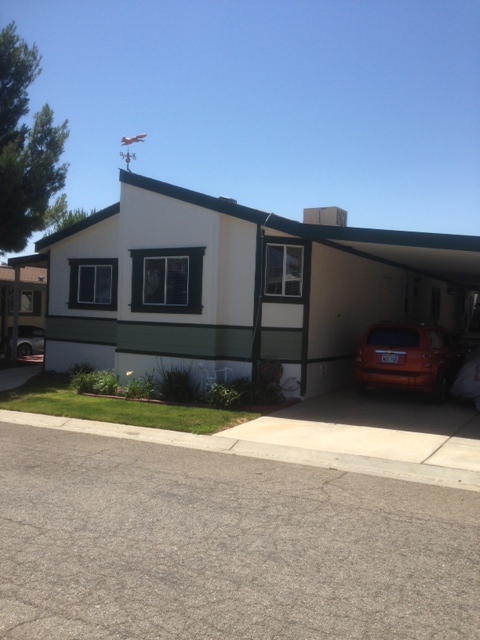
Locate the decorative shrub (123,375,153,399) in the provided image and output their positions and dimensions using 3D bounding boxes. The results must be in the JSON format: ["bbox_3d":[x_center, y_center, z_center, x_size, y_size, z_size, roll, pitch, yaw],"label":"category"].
[{"bbox_3d":[-2.000,1.296,11.949,0.580,0.430,0.500,2,0,31],"label":"decorative shrub"}]

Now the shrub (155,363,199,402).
[{"bbox_3d":[-1.166,1.184,11.598,0.760,0.680,0.700,2,0,0],"label":"shrub"}]

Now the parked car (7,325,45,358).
[{"bbox_3d":[-8.960,0.923,26.741,1.800,1.450,4.500,2,0,31],"label":"parked car"}]

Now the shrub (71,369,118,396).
[{"bbox_3d":[-2.972,1.242,12.499,0.950,0.480,0.700,2,0,31],"label":"shrub"}]

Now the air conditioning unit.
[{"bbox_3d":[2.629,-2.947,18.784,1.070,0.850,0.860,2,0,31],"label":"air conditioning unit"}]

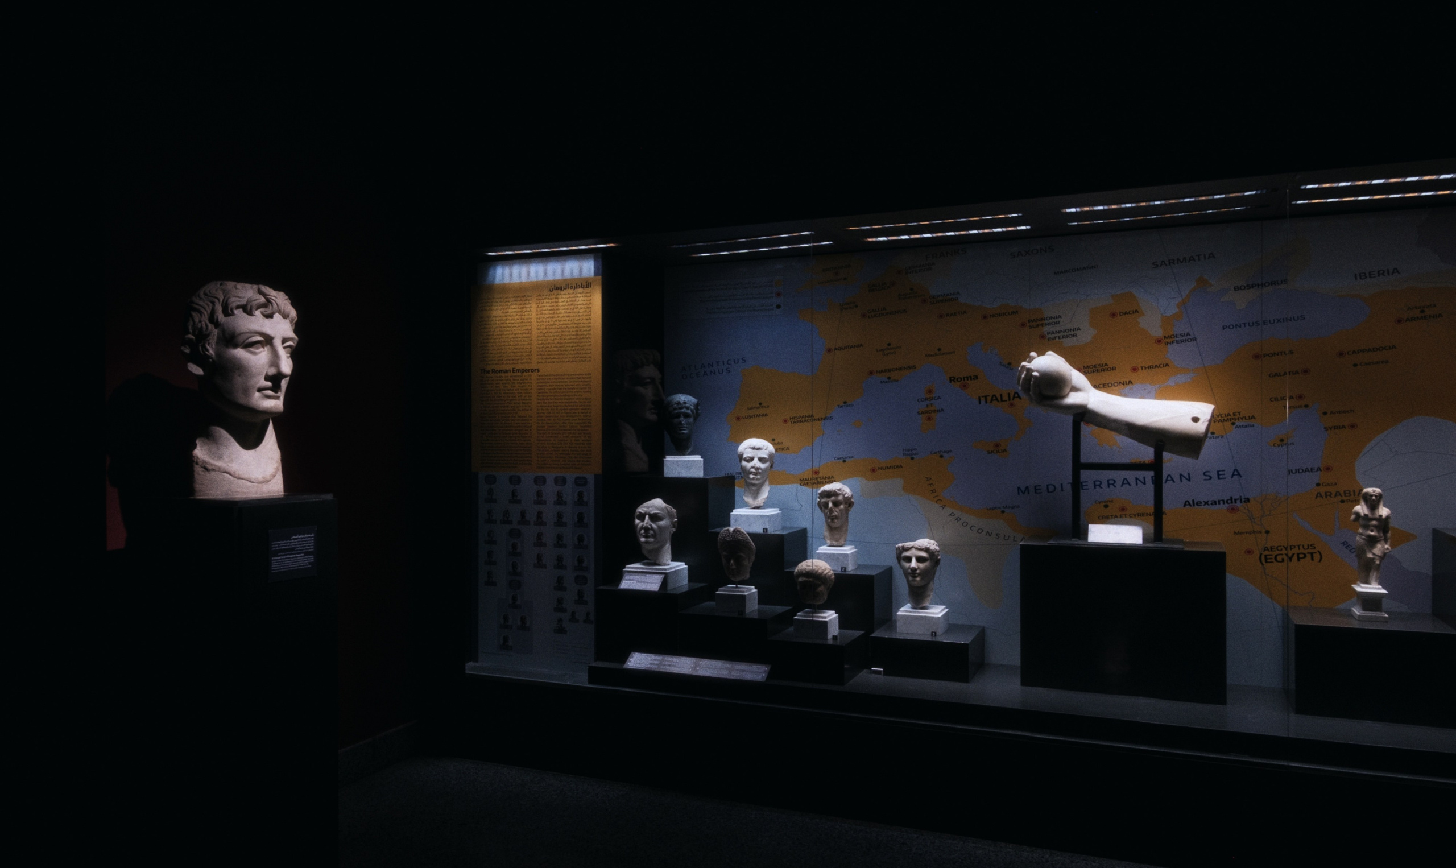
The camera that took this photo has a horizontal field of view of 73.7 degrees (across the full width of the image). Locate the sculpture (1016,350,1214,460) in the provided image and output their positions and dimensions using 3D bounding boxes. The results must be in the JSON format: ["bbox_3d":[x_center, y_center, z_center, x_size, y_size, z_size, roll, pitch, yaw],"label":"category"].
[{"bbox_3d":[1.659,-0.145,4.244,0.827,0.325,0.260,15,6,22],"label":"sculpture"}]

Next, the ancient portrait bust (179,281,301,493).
[{"bbox_3d":[-1.740,-0.158,3.477,0.426,0.772,0.364,0,0,23],"label":"ancient portrait bust"}]

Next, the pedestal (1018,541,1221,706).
[{"bbox_3d":[1.712,0.789,4.230,0.798,0.614,0.345,0,0,22],"label":"pedestal"}]

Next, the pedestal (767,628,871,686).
[{"bbox_3d":[0.410,1.010,4.449,0.355,0.173,0.342,0,0,23],"label":"pedestal"}]

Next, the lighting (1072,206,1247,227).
[{"bbox_3d":[1.817,-0.924,4.129,0.718,0.021,0.031,0,0,23],"label":"lighting"}]

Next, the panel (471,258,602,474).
[{"bbox_3d":[-0.977,-0.327,4.913,0.775,1.051,0.032,0,0,22],"label":"panel"}]

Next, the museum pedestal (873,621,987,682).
[{"bbox_3d":[0.939,1.011,4.553,0.445,0.170,0.426,0,0,23],"label":"museum pedestal"}]

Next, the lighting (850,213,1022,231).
[{"bbox_3d":[0.891,-0.924,4.269,0.778,0.015,0.019,0,0,22],"label":"lighting"}]

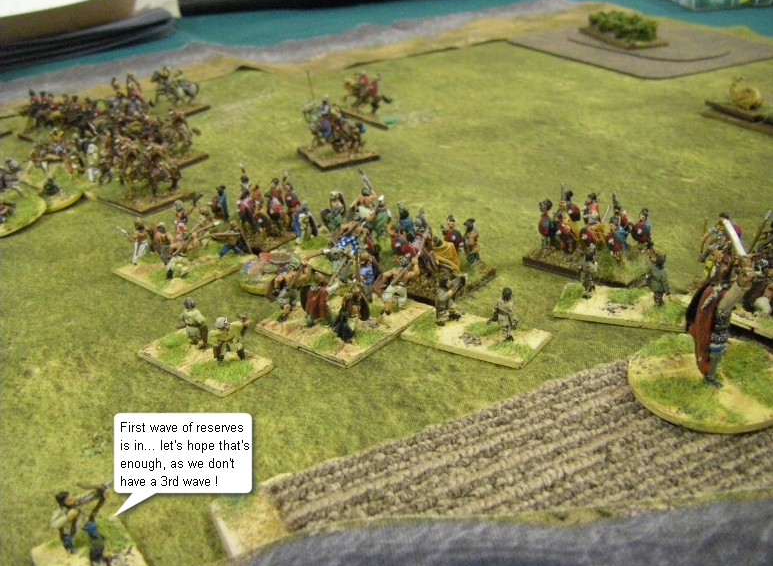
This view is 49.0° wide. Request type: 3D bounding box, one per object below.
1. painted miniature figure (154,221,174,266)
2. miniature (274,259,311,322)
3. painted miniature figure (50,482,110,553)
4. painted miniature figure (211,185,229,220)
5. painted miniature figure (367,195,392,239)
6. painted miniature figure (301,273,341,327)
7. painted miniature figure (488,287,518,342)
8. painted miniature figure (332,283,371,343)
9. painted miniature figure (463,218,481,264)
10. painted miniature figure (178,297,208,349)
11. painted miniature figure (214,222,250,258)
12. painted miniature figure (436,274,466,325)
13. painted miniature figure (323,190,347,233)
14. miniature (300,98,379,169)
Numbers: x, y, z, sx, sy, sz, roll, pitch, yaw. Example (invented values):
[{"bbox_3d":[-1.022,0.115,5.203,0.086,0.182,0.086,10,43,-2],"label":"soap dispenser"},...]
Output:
[{"bbox_3d":[-0.084,-0.015,0.318,0.007,0.017,0.006,8,28,27],"label":"painted miniature figure"},{"bbox_3d":[-0.030,0.001,0.271,0.009,0.018,0.009,7,28,22],"label":"miniature"},{"bbox_3d":[-0.064,0.049,0.179,0.011,0.016,0.007,-13,26,-16],"label":"painted miniature figure"},{"bbox_3d":[-0.069,-0.032,0.347,0.007,0.018,0.007,-17,27,-23],"label":"painted miniature figure"},{"bbox_3d":[-0.002,-0.024,0.320,0.009,0.018,0.007,6,27,23],"label":"painted miniature figure"},{"bbox_3d":[-0.021,0.005,0.262,0.011,0.018,0.007,8,28,27],"label":"painted miniature figure"},{"bbox_3d":[0.034,0.009,0.246,0.008,0.017,0.006,0,26,9],"label":"painted miniature figure"},{"bbox_3d":[-0.011,0.008,0.255,0.009,0.016,0.009,4,27,16],"label":"painted miniature figure"},{"bbox_3d":[0.029,-0.015,0.292,0.006,0.017,0.006,-1,25,9],"label":"painted miniature figure"},{"bbox_3d":[-0.058,0.012,0.256,0.008,0.017,0.006,7,28,25],"label":"painted miniature figure"},{"bbox_3d":[-0.058,-0.017,0.318,0.012,0.013,0.007,-16,28,-22],"label":"painted miniature figure"},{"bbox_3d":[0.019,0.005,0.259,0.008,0.015,0.006,-20,30,-29],"label":"painted miniature figure"},{"bbox_3d":[-0.020,-0.027,0.329,0.009,0.018,0.007,14,31,36],"label":"painted miniature figure"},{"bbox_3d":[-0.026,-0.077,0.429,0.030,0.026,0.040,-14,27,-19],"label":"miniature"}]

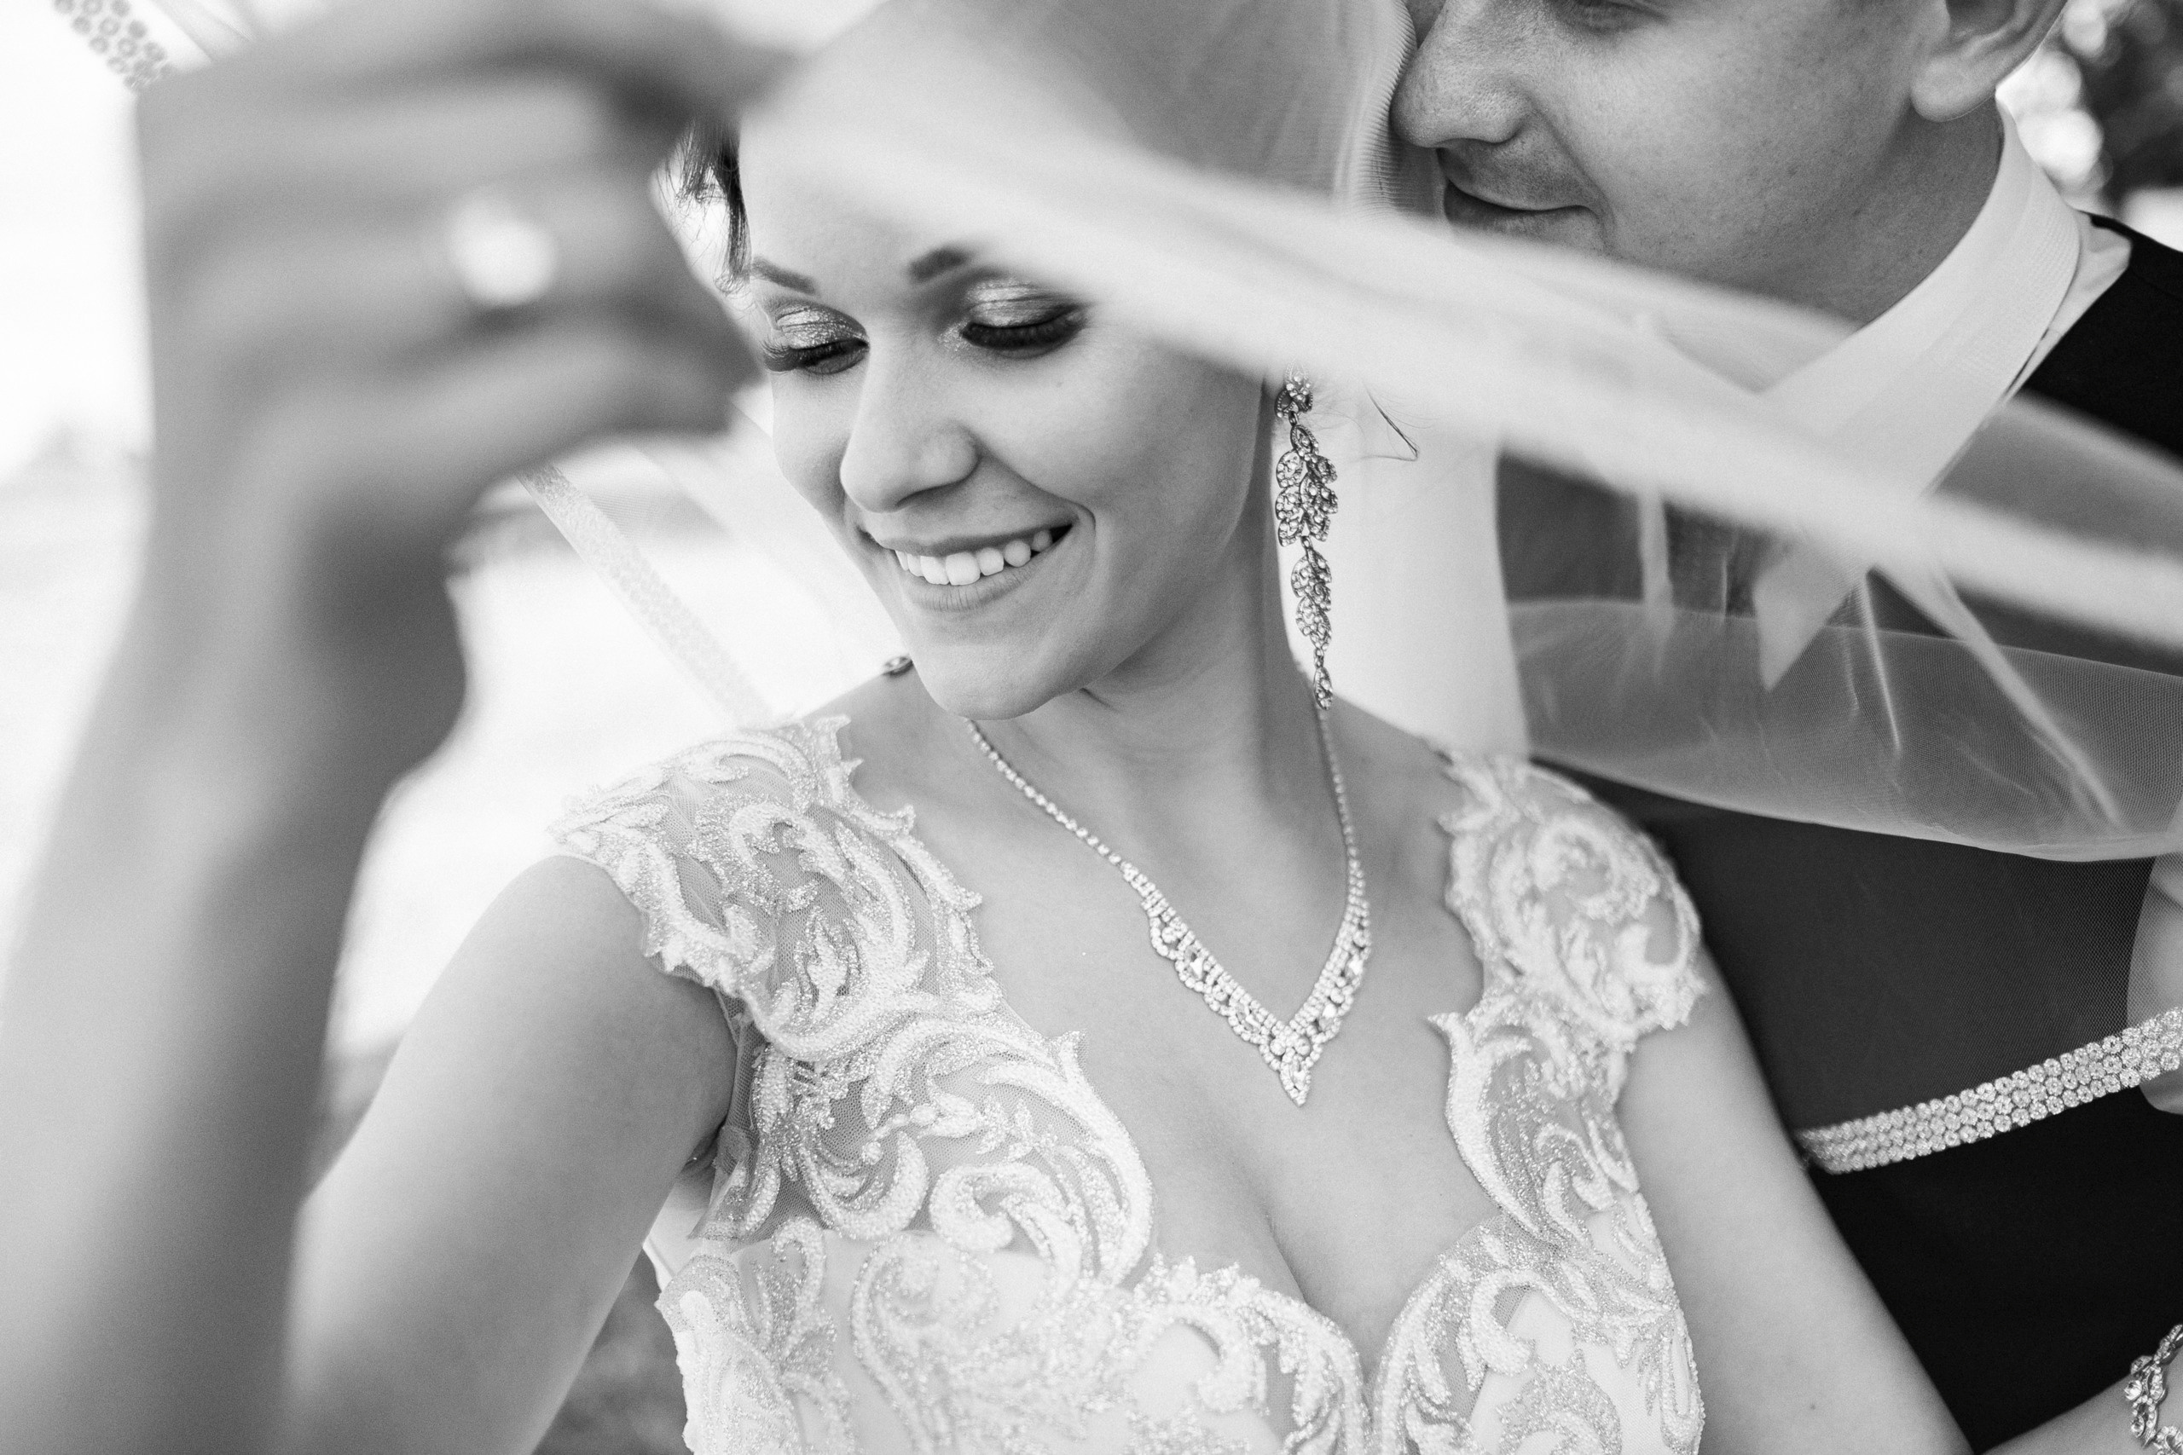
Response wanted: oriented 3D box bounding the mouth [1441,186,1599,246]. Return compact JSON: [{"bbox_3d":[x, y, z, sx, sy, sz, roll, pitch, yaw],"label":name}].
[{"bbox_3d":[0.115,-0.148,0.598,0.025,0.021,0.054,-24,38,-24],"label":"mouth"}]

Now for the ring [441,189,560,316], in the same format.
[{"bbox_3d":[-0.098,-0.078,0.350,0.007,0.020,0.022,-11,15,-18],"label":"ring"}]

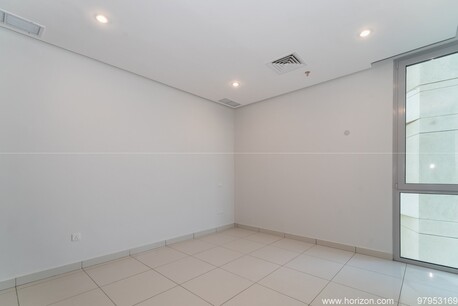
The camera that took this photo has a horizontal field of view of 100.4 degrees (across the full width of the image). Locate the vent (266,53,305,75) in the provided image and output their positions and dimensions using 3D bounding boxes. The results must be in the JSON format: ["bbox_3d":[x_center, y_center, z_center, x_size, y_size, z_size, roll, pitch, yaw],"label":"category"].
[{"bbox_3d":[0.921,-1.400,3.049,0.440,0.035,0.430,-6,-9,43],"label":"vent"}]

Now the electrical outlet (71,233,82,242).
[{"bbox_3d":[-1.996,1.097,2.496,0.018,0.093,0.097,-6,-9,43],"label":"electrical outlet"}]

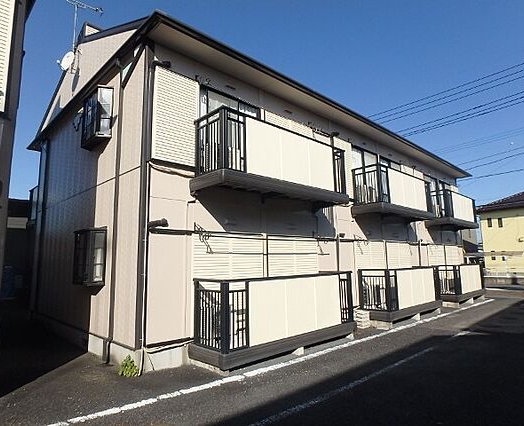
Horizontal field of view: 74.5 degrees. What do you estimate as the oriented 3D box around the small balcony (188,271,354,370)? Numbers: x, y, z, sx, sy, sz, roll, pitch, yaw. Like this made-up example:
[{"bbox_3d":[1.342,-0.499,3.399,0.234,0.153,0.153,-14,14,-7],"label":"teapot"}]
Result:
[{"bbox_3d":[0.434,1.877,6.758,3.667,1.289,0.905,7,-11,-44],"label":"small balcony"}]

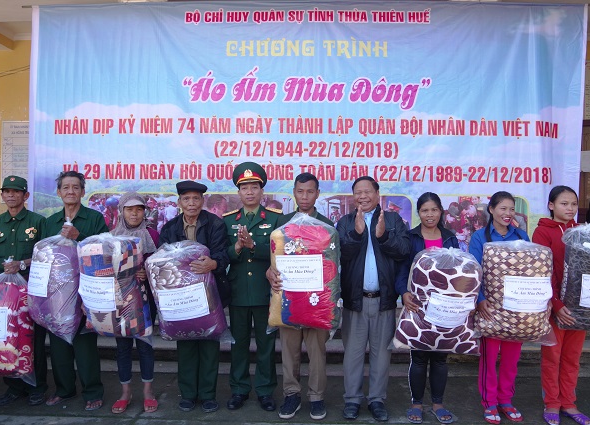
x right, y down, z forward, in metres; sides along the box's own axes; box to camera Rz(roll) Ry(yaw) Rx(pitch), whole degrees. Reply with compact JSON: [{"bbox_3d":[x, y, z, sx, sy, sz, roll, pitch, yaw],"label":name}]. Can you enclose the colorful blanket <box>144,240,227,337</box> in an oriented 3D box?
[{"bbox_3d":[-0.718,0.516,3.170,0.440,0.600,0.270,-10,0,-9],"label":"colorful blanket"}]

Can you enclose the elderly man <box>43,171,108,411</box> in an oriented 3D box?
[{"bbox_3d":[-1.511,0.527,3.300,0.470,1.618,0.420,0,0,-2],"label":"elderly man"}]

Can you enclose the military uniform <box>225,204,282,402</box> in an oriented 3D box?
[{"bbox_3d":[-0.297,0.615,3.350,0.440,1.342,0.340,0,0,2],"label":"military uniform"}]

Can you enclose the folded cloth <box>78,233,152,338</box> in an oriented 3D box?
[{"bbox_3d":[-1.190,0.485,3.160,0.410,0.630,0.280,-7,0,-3],"label":"folded cloth"}]

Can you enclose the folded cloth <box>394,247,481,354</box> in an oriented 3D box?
[{"bbox_3d":[0.904,0.564,3.020,0.480,0.620,0.300,7,0,0],"label":"folded cloth"}]

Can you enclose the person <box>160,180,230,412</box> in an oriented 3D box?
[{"bbox_3d":[-0.690,0.564,3.260,0.500,1.550,0.450,0,0,-3],"label":"person"}]

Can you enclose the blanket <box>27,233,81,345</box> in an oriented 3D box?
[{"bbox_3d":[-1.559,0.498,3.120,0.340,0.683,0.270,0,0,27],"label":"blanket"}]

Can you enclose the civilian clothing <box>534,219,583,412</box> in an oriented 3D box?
[{"bbox_3d":[1.790,0.680,3.220,0.420,1.290,0.340,0,1,0],"label":"civilian clothing"}]

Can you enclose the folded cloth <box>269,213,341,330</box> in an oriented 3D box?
[{"bbox_3d":[0.066,0.369,3.000,0.420,0.700,0.290,0,0,-9],"label":"folded cloth"}]

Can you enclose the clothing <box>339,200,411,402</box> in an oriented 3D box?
[{"bbox_3d":[0.533,0.627,3.260,0.490,1.365,0.400,0,1,6],"label":"clothing"}]

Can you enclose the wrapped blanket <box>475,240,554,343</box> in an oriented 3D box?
[{"bbox_3d":[1.355,0.485,2.990,0.440,0.610,0.270,2,0,13],"label":"wrapped blanket"}]

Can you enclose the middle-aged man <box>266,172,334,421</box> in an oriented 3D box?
[{"bbox_3d":[0.035,0.550,3.240,0.500,1.650,0.460,0,1,0],"label":"middle-aged man"}]

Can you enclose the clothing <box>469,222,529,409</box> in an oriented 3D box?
[{"bbox_3d":[1.370,0.690,3.210,0.420,1.240,0.350,0,1,7],"label":"clothing"}]

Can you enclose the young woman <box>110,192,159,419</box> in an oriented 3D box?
[{"bbox_3d":[-1.108,0.607,3.270,0.430,1.487,0.430,0,0,-3],"label":"young woman"}]

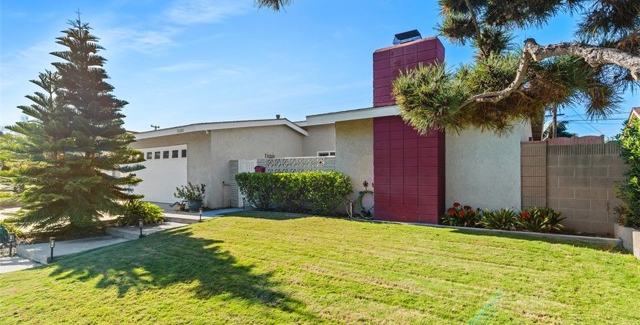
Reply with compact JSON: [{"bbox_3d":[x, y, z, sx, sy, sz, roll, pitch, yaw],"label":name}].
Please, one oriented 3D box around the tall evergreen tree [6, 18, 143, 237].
[{"bbox_3d":[-5.550,-0.870,7.500,2.700,5.050,2.600,-1,-2,32],"label":"tall evergreen tree"}]

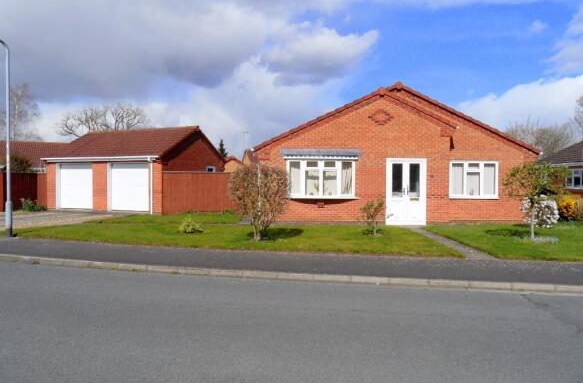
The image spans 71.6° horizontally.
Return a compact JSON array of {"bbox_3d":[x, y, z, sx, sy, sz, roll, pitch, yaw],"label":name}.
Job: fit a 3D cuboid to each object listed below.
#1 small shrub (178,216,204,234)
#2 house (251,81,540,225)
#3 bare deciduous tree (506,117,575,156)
[{"bbox_3d":[-2.846,0.905,11.500,0.730,0.500,0.650,0,1,0],"label":"small shrub"},{"bbox_3d":[3.780,-1.450,18.500,10.150,4.930,10.500,0,1,0],"label":"house"},{"bbox_3d":[26.070,-3.640,43.000,7.200,8.500,6.800,0,1,0],"label":"bare deciduous tree"}]

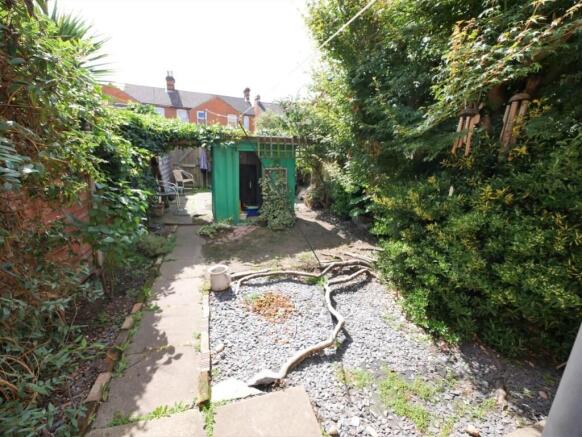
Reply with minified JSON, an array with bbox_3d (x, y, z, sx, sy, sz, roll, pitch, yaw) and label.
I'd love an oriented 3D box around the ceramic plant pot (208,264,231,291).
[{"bbox_3d":[-0.834,0.677,2.699,0.225,0.215,0.225,0,15,0],"label":"ceramic plant pot"}]

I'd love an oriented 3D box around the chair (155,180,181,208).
[{"bbox_3d":[-3.455,-0.710,6.547,0.580,0.740,0.570,-6,16,-22],"label":"chair"}]

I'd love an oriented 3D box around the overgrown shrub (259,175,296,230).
[{"bbox_3d":[-0.295,-0.380,5.017,0.720,1.100,0.480,0,15,0],"label":"overgrown shrub"}]

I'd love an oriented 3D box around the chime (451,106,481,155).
[{"bbox_3d":[1.709,-0.850,2.300,0.200,0.480,0.200,10,18,34],"label":"chime"}]

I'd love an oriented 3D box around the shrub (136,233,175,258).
[{"bbox_3d":[-2.085,0.386,3.640,0.480,0.290,0.420,0,15,0],"label":"shrub"}]

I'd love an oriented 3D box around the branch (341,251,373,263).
[{"bbox_3d":[0.965,0.570,3.372,0.478,0.080,0.110,11,18,35],"label":"branch"}]

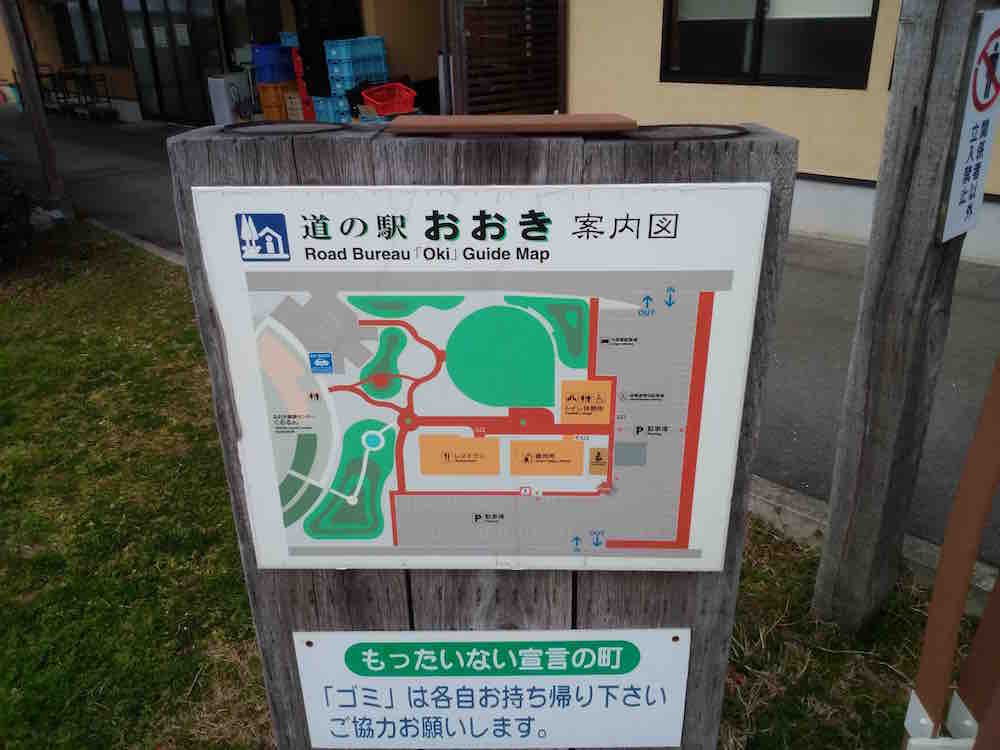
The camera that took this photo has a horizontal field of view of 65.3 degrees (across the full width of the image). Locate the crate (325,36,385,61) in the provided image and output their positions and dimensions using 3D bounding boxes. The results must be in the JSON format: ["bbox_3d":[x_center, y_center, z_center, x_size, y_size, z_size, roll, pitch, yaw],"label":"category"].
[{"bbox_3d":[-1.572,-3.551,8.477,0.375,0.185,0.540,20,31,38],"label":"crate"}]

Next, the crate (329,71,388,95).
[{"bbox_3d":[-1.560,-3.226,8.623,0.375,0.185,0.540,20,31,38],"label":"crate"}]

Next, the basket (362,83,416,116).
[{"bbox_3d":[-1.163,-2.859,8.159,0.463,0.165,0.321,-26,48,-28],"label":"basket"}]

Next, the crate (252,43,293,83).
[{"bbox_3d":[-2.653,-3.669,9.182,0.360,0.410,0.400,2,24,8],"label":"crate"}]

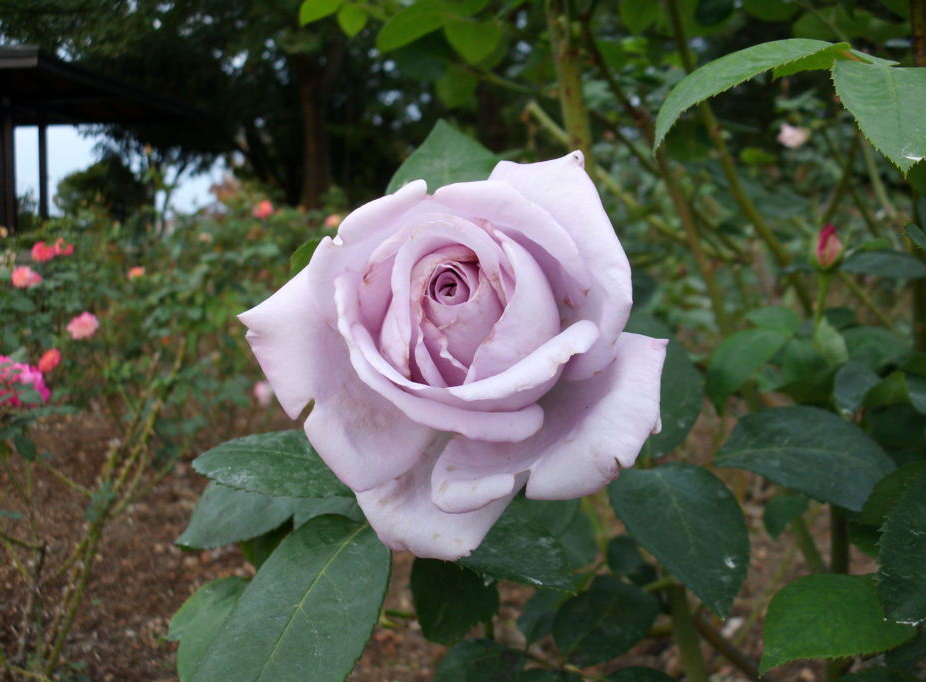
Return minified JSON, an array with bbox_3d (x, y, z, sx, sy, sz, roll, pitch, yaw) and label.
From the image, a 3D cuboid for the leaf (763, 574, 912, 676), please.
[{"bbox_3d":[0.155,0.117,0.330,0.060,0.012,0.040,-19,42,-13],"label":"leaf"}]

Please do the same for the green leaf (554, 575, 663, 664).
[{"bbox_3d":[0.065,0.127,0.360,0.049,0.008,0.035,-26,44,-20],"label":"green leaf"}]

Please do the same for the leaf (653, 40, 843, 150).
[{"bbox_3d":[0.100,-0.090,0.280,0.076,0.020,0.034,-31,24,-8],"label":"leaf"}]

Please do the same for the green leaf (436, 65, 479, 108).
[{"bbox_3d":[-0.006,-0.218,0.680,0.035,0.040,0.010,0,37,0],"label":"green leaf"}]

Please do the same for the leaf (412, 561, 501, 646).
[{"bbox_3d":[-0.004,0.109,0.340,0.036,0.050,0.010,5,-30,10],"label":"leaf"}]

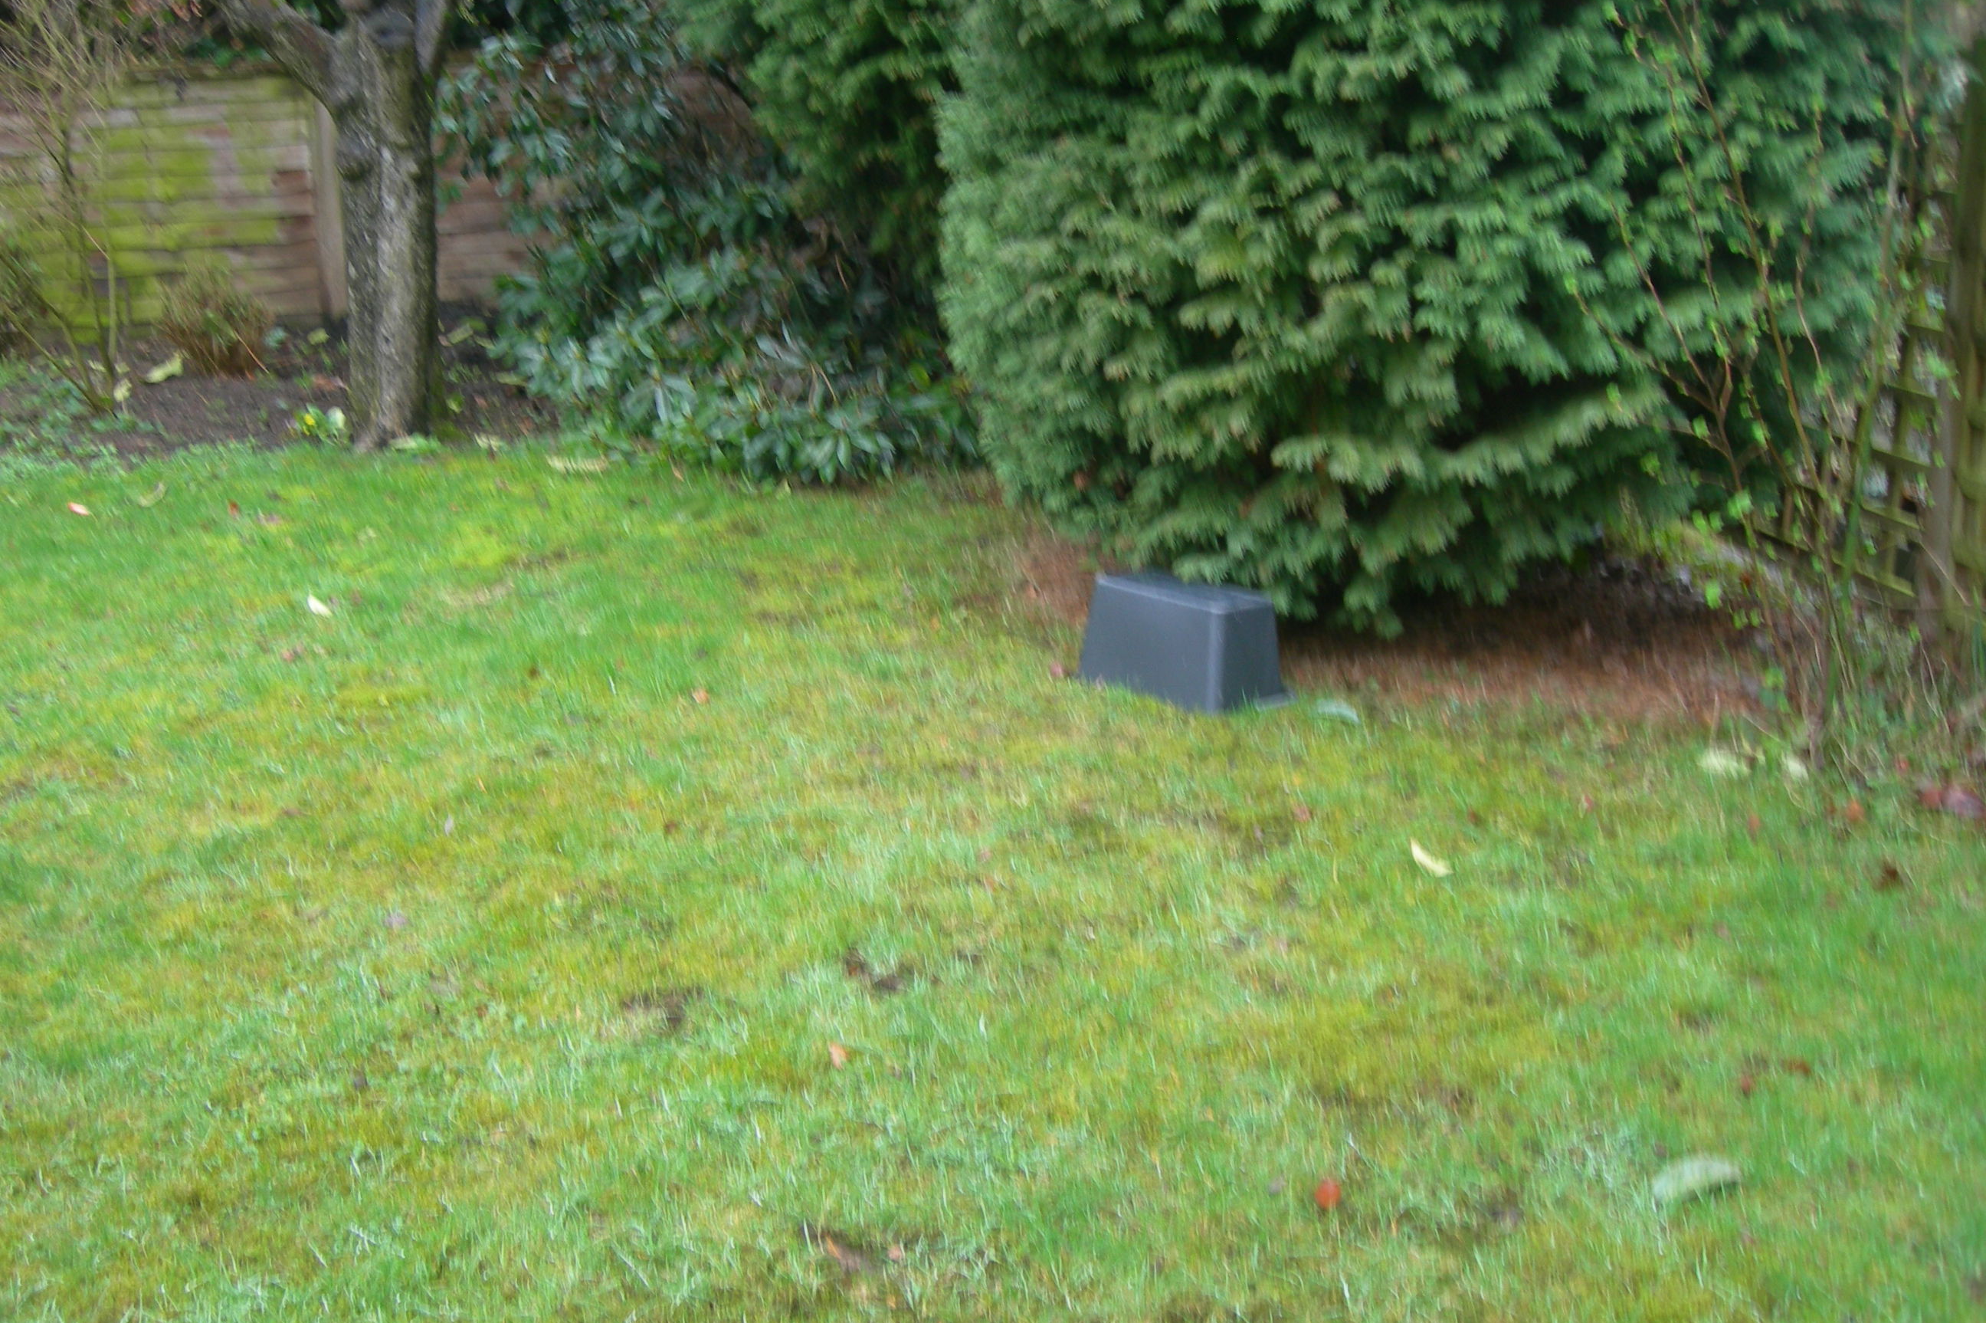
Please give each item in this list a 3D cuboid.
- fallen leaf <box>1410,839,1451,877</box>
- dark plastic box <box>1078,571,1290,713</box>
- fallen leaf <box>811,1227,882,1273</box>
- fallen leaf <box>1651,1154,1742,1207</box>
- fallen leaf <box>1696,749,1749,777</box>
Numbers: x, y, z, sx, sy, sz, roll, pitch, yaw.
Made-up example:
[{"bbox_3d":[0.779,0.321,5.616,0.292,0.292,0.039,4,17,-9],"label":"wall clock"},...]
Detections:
[{"bbox_3d":[0.753,0.340,3.753,0.033,0.030,0.098,-14,22,-40],"label":"fallen leaf"},{"bbox_3d":[0.412,-0.049,4.756,0.410,0.225,0.255,16,22,41],"label":"dark plastic box"},{"bbox_3d":[-0.173,0.693,2.563,0.040,0.022,0.105,-13,21,-38],"label":"fallen leaf"},{"bbox_3d":[0.876,0.645,2.713,0.118,0.028,0.045,-7,18,-24],"label":"fallen leaf"},{"bbox_3d":[1.418,0.198,4.241,0.100,0.030,0.055,3,17,11],"label":"fallen leaf"}]

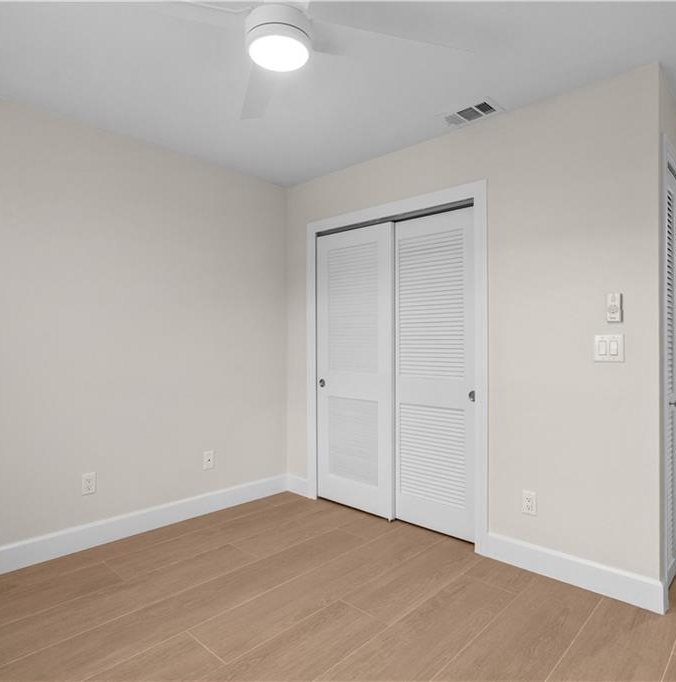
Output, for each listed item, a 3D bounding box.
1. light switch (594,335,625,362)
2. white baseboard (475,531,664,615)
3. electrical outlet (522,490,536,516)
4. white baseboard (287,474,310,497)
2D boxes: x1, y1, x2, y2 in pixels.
[{"bbox_3d":[1.269,0.035,2.125,0.124,0.127,0.013,0,0,43],"label":"light switch"},{"bbox_3d":[1.123,1.127,2.268,0.828,0.143,0.018,0,0,43],"label":"white baseboard"},{"bbox_3d":[1.002,0.844,2.373,0.073,0.126,0.013,0,0,43],"label":"electrical outlet"},{"bbox_3d":[-0.309,1.139,3.594,0.251,0.138,0.018,0,0,43],"label":"white baseboard"}]

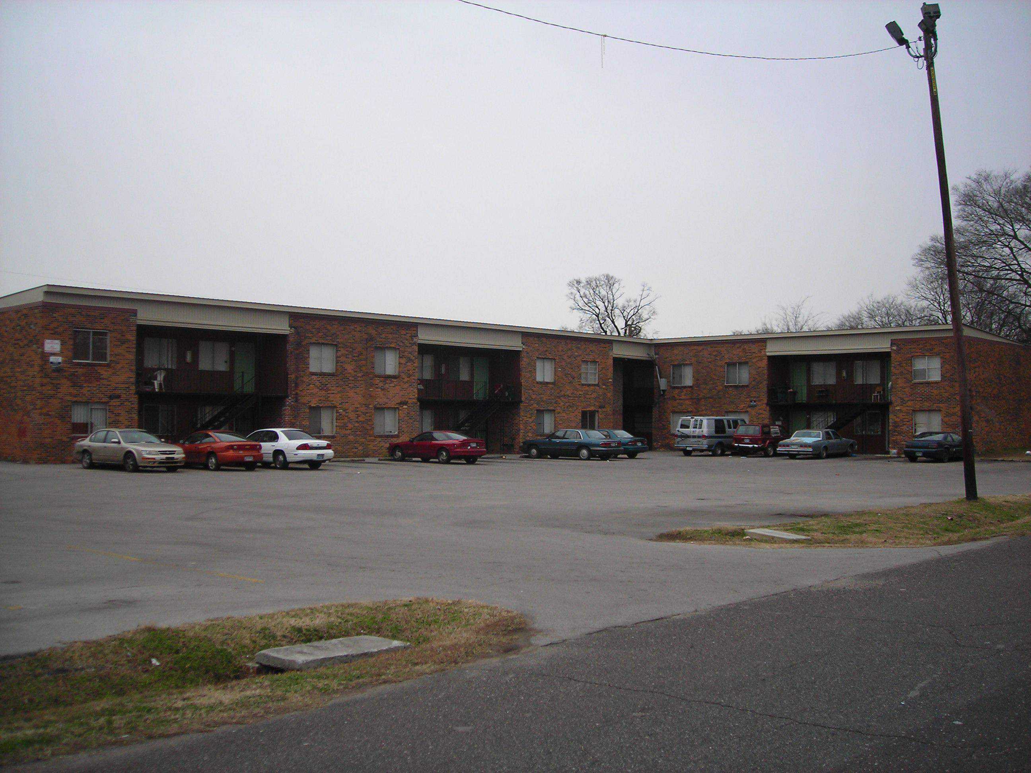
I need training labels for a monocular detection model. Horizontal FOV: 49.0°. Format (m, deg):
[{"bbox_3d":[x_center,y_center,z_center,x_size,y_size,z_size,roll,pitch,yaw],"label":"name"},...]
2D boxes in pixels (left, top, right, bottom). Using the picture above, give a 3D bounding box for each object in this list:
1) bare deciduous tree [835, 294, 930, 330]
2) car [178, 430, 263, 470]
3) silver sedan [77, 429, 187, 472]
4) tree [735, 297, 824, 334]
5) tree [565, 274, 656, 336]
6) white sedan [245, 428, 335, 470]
[{"bbox_3d":[29.760,-1.500,91.830,7.790,12.130,7.790,0,-2,0],"label":"bare deciduous tree"},{"bbox_3d":[-10.528,2.178,39.079,4.580,1.360,1.720,-1,-2,40],"label":"car"},{"bbox_3d":[-13.304,2.149,38.902,4.800,1.420,1.770,-1,-2,37],"label":"silver sedan"},{"bbox_3d":[21.010,-1.340,89.840,7.050,11.610,7.050,0,-2,0],"label":"tree"},{"bbox_3d":[8.300,-2.550,97.800,7.950,14.360,7.950,0,-2,0],"label":"tree"},{"bbox_3d":[-8.601,2.203,40.462,5.050,1.410,1.840,-1,-2,37],"label":"white sedan"}]

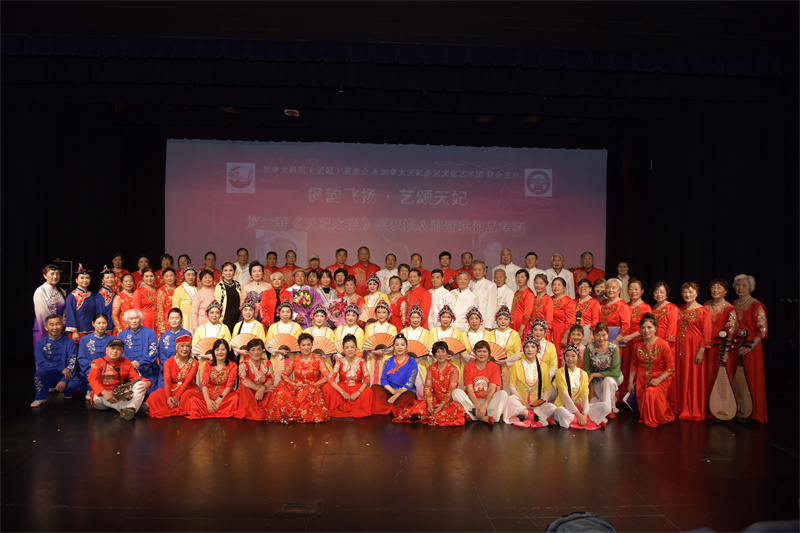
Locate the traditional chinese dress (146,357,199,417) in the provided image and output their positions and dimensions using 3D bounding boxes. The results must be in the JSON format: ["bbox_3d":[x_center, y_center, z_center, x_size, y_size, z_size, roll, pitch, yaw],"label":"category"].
[{"bbox_3d":[-2.547,1.314,5.970,0.540,0.630,0.520,1,0,-9],"label":"traditional chinese dress"}]

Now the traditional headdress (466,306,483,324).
[{"bbox_3d":[0.901,0.590,6.450,0.200,0.210,0.200,1,0,5],"label":"traditional headdress"}]

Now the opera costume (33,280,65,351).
[{"bbox_3d":[-4.332,0.836,6.600,0.430,1.330,0.300,1,0,-22],"label":"opera costume"}]

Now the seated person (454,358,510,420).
[{"bbox_3d":[0.895,1.294,5.930,0.600,0.780,0.570,1,0,2],"label":"seated person"}]

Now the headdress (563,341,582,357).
[{"bbox_3d":[1.925,0.915,5.950,0.225,0.190,0.220,1,0,6],"label":"headdress"}]

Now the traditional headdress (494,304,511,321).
[{"bbox_3d":[1.240,0.556,6.450,0.200,0.200,0.200,1,0,5],"label":"traditional headdress"}]

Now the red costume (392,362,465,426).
[{"bbox_3d":[0.314,1.365,5.880,0.780,0.620,0.550,1,0,0],"label":"red costume"}]

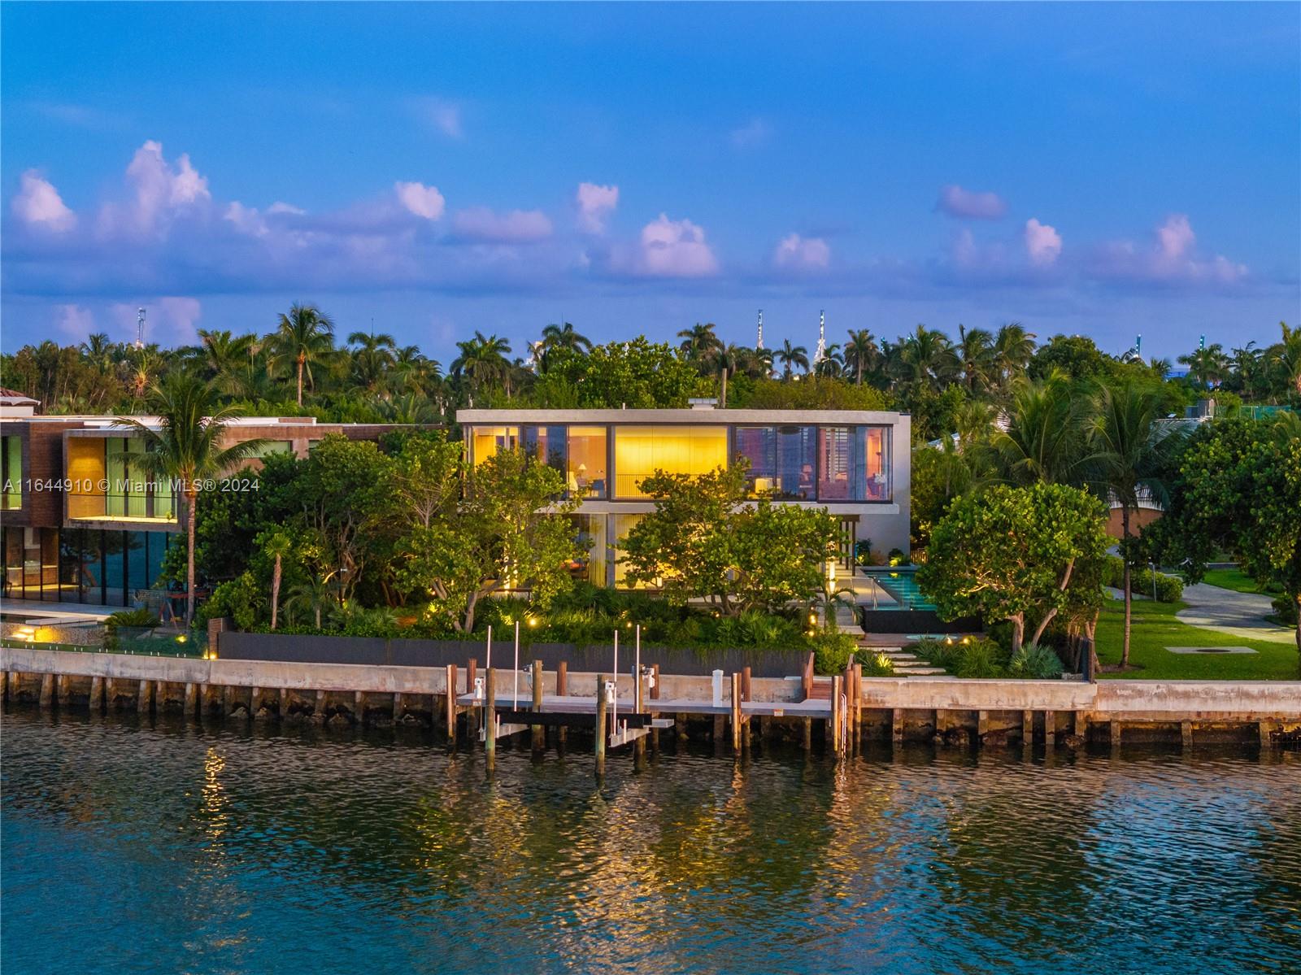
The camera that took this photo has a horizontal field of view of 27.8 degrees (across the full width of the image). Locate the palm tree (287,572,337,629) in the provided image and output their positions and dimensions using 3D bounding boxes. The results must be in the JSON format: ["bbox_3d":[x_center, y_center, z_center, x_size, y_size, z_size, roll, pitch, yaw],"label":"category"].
[{"bbox_3d":[-12.818,4.300,99.753,1.850,2.130,1.850,0,2,0],"label":"palm tree"}]

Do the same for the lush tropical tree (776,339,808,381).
[{"bbox_3d":[15.954,-9.066,294.874,4.200,15.130,4.200,0,2,0],"label":"lush tropical tree"}]

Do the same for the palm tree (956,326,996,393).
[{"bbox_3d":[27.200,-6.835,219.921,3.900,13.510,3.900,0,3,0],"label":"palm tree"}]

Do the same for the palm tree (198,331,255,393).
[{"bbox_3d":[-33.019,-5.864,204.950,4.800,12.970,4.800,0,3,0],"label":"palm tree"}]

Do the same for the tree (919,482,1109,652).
[{"bbox_3d":[12.672,2.844,91.733,6.600,6.050,6.000,0,3,0],"label":"tree"}]

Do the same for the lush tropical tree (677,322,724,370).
[{"bbox_3d":[4.638,-7.454,244.898,4.700,15.920,4.700,0,2,0],"label":"lush tropical tree"}]

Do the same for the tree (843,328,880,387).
[{"bbox_3d":[21.989,-8.630,274.875,4.200,15.860,4.200,0,2,0],"label":"tree"}]

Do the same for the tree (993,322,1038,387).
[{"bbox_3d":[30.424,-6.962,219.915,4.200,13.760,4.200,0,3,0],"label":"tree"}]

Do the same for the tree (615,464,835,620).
[{"bbox_3d":[2.844,2.009,95.698,8.000,5.940,7.000,0,3,0],"label":"tree"}]

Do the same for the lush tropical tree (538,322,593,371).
[{"bbox_3d":[-7.302,-6.424,224.923,4.900,15.470,4.900,0,2,0],"label":"lush tropical tree"}]

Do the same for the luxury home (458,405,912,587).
[{"bbox_3d":[2.090,0.183,120.605,20.530,7.640,18.000,0,2,-1],"label":"luxury home"}]

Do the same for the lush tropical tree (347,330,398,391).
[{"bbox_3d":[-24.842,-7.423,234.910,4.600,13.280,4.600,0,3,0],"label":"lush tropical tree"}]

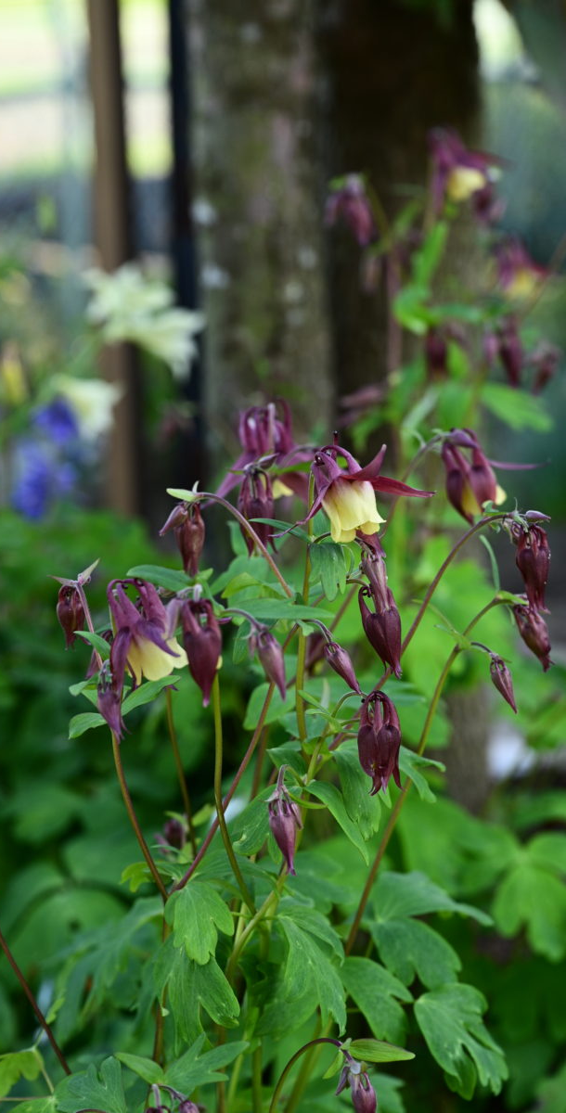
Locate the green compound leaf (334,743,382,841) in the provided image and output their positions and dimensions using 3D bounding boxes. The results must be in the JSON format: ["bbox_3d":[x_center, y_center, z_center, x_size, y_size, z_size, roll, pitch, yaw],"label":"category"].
[{"bbox_3d":[0.028,0.087,0.765,0.017,0.036,0.014,-5,-5,-8],"label":"green compound leaf"}]

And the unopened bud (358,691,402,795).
[{"bbox_3d":[0.041,0.080,0.880,0.018,0.043,0.018,0,9,0],"label":"unopened bud"}]

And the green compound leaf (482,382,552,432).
[{"bbox_3d":[0.138,-0.088,1.220,0.042,0.025,0.025,-2,14,-6],"label":"green compound leaf"}]

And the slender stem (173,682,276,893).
[{"bbox_3d":[-0.022,0.085,0.765,0.006,0.086,0.009,25,3,5],"label":"slender stem"}]

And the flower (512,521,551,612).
[{"bbox_3d":[0.108,0.005,0.900,0.016,0.040,0.016,-5,7,0],"label":"flower"}]

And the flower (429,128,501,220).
[{"bbox_3d":[0.087,-0.183,0.990,0.035,0.041,0.033,-10,18,-30],"label":"flower"}]

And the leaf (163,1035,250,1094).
[{"bbox_3d":[-0.028,0.185,0.755,0.031,0.021,0.018,-1,14,0],"label":"leaf"}]

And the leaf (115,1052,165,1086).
[{"bbox_3d":[-0.053,0.187,0.755,0.020,0.008,0.010,33,9,8],"label":"leaf"}]

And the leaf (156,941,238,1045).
[{"bbox_3d":[-0.031,0.158,0.750,0.031,0.038,0.016,2,-6,0],"label":"leaf"}]

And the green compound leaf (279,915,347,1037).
[{"bbox_3d":[0.011,0.151,0.745,0.025,0.041,0.016,-1,15,0],"label":"green compound leaf"}]

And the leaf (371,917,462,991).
[{"bbox_3d":[0.061,0.182,0.950,0.041,0.031,0.021,-3,8,-11],"label":"leaf"}]

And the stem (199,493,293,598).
[{"bbox_3d":[-0.016,-0.005,0.890,0.011,0.061,0.009,-42,6,0],"label":"stem"}]

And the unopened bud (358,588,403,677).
[{"bbox_3d":[0.041,0.032,0.870,0.017,0.038,0.017,-9,9,0],"label":"unopened bud"}]

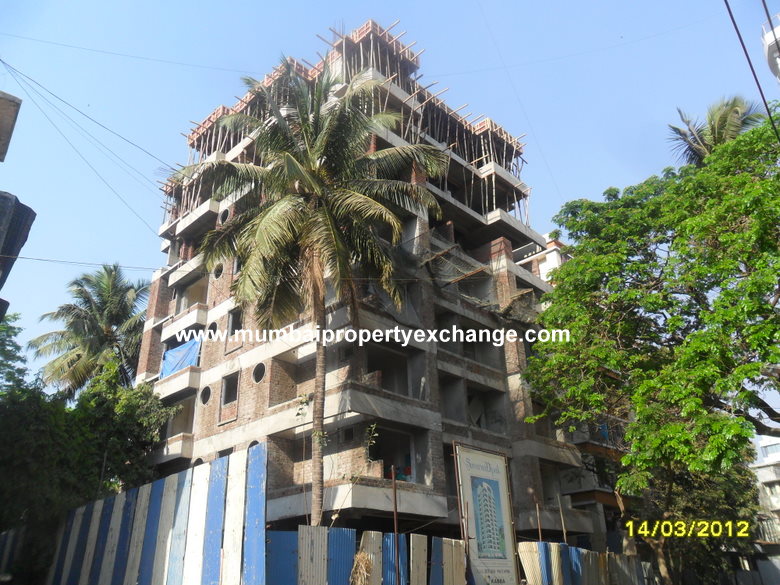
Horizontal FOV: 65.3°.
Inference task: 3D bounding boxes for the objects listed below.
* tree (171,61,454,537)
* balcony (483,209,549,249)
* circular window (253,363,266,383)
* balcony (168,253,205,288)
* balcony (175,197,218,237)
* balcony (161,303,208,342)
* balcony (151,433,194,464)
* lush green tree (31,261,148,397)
[{"bbox_3d":[-2.084,0.492,15.272,7.500,16.100,7.400,-2,-27,0],"label":"tree"},{"bbox_3d":[6.856,-3.220,33.164,1.150,0.670,4.400,-24,-34,38],"label":"balcony"},{"bbox_3d":[-4.942,3.068,23.232,0.870,0.860,0.180,-24,-34,38],"label":"circular window"},{"bbox_3d":[-9.517,-0.998,29.812,3.120,0.660,0.950,-24,-34,38],"label":"balcony"},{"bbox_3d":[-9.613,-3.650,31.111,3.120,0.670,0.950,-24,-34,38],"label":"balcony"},{"bbox_3d":[-9.177,1.552,27.638,2.984,1.054,0.800,-24,-34,37],"label":"balcony"},{"bbox_3d":[-9.172,6.786,25.930,2.900,0.950,0.950,-24,-34,38],"label":"balcony"},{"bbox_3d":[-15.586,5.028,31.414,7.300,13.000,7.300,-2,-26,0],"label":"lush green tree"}]

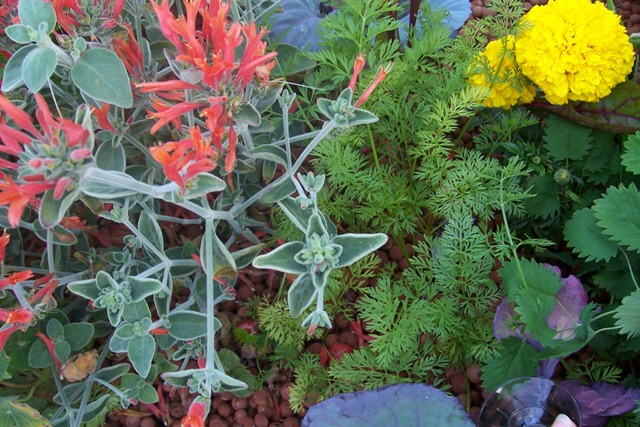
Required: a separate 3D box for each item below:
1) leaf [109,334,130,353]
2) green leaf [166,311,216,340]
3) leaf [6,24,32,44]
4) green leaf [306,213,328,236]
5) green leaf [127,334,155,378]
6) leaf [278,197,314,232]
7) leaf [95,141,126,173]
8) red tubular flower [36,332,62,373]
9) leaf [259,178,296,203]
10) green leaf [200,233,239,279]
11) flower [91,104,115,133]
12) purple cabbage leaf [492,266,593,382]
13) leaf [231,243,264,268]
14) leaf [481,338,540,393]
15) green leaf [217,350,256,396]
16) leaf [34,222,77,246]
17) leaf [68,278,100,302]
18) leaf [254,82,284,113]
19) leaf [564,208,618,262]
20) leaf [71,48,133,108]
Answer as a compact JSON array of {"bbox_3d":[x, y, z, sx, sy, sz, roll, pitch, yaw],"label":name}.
[{"bbox_3d":[-0.158,0.103,0.487,0.029,0.007,0.020,-34,66,10],"label":"leaf"},{"bbox_3d":[-0.113,0.099,0.545,0.049,0.010,0.028,2,72,0],"label":"green leaf"},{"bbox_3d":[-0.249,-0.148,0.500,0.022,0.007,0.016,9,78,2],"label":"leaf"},{"bbox_3d":[-0.002,0.011,0.470,0.017,0.024,0.008,-6,25,-1],"label":"green leaf"},{"bbox_3d":[-0.149,0.119,0.503,0.023,0.007,0.036,-8,73,-2],"label":"green leaf"},{"bbox_3d":[-0.020,0.004,0.487,0.023,0.009,0.042,-38,83,-2],"label":"leaf"},{"bbox_3d":[-0.193,-0.052,0.560,0.029,0.008,0.032,6,78,1],"label":"leaf"},{"bbox_3d":[-0.224,0.116,0.500,0.010,0.010,0.039,-30,106,-15],"label":"red tubular flower"},{"bbox_3d":[-0.038,-0.021,0.535,0.035,0.009,0.019,-35,93,-5],"label":"leaf"},{"bbox_3d":[-0.095,0.041,0.570,0.035,0.012,0.050,-16,80,-9],"label":"green leaf"},{"bbox_3d":[-0.164,-0.071,0.463,0.016,0.014,0.022,-32,104,-16],"label":"flower"},{"bbox_3d":[0.204,0.101,0.560,0.090,0.035,0.101,0,90,-3],"label":"purple cabbage leaf"},{"bbox_3d":[-0.068,0.038,0.557,0.038,0.010,0.018,-30,54,-8],"label":"leaf"},{"bbox_3d":[0.176,0.141,0.556,0.047,0.011,0.058,30,70,13],"label":"leaf"},{"bbox_3d":[-0.076,0.150,0.568,0.032,0.010,0.046,-28,97,-15],"label":"green leaf"},{"bbox_3d":[-0.238,0.018,0.545,0.043,0.009,0.019,21,67,0],"label":"leaf"},{"bbox_3d":[-0.195,0.063,0.502,0.033,0.008,0.018,8,66,9],"label":"leaf"},{"bbox_3d":[-0.043,-0.099,0.514,0.036,0.010,0.023,-47,54,-9],"label":"leaf"},{"bbox_3d":[0.231,0.017,0.512,0.048,0.009,0.038,33,76,6],"label":"leaf"},{"bbox_3d":[-0.152,-0.094,0.425,0.036,0.010,0.054,-42,79,-14],"label":"leaf"}]

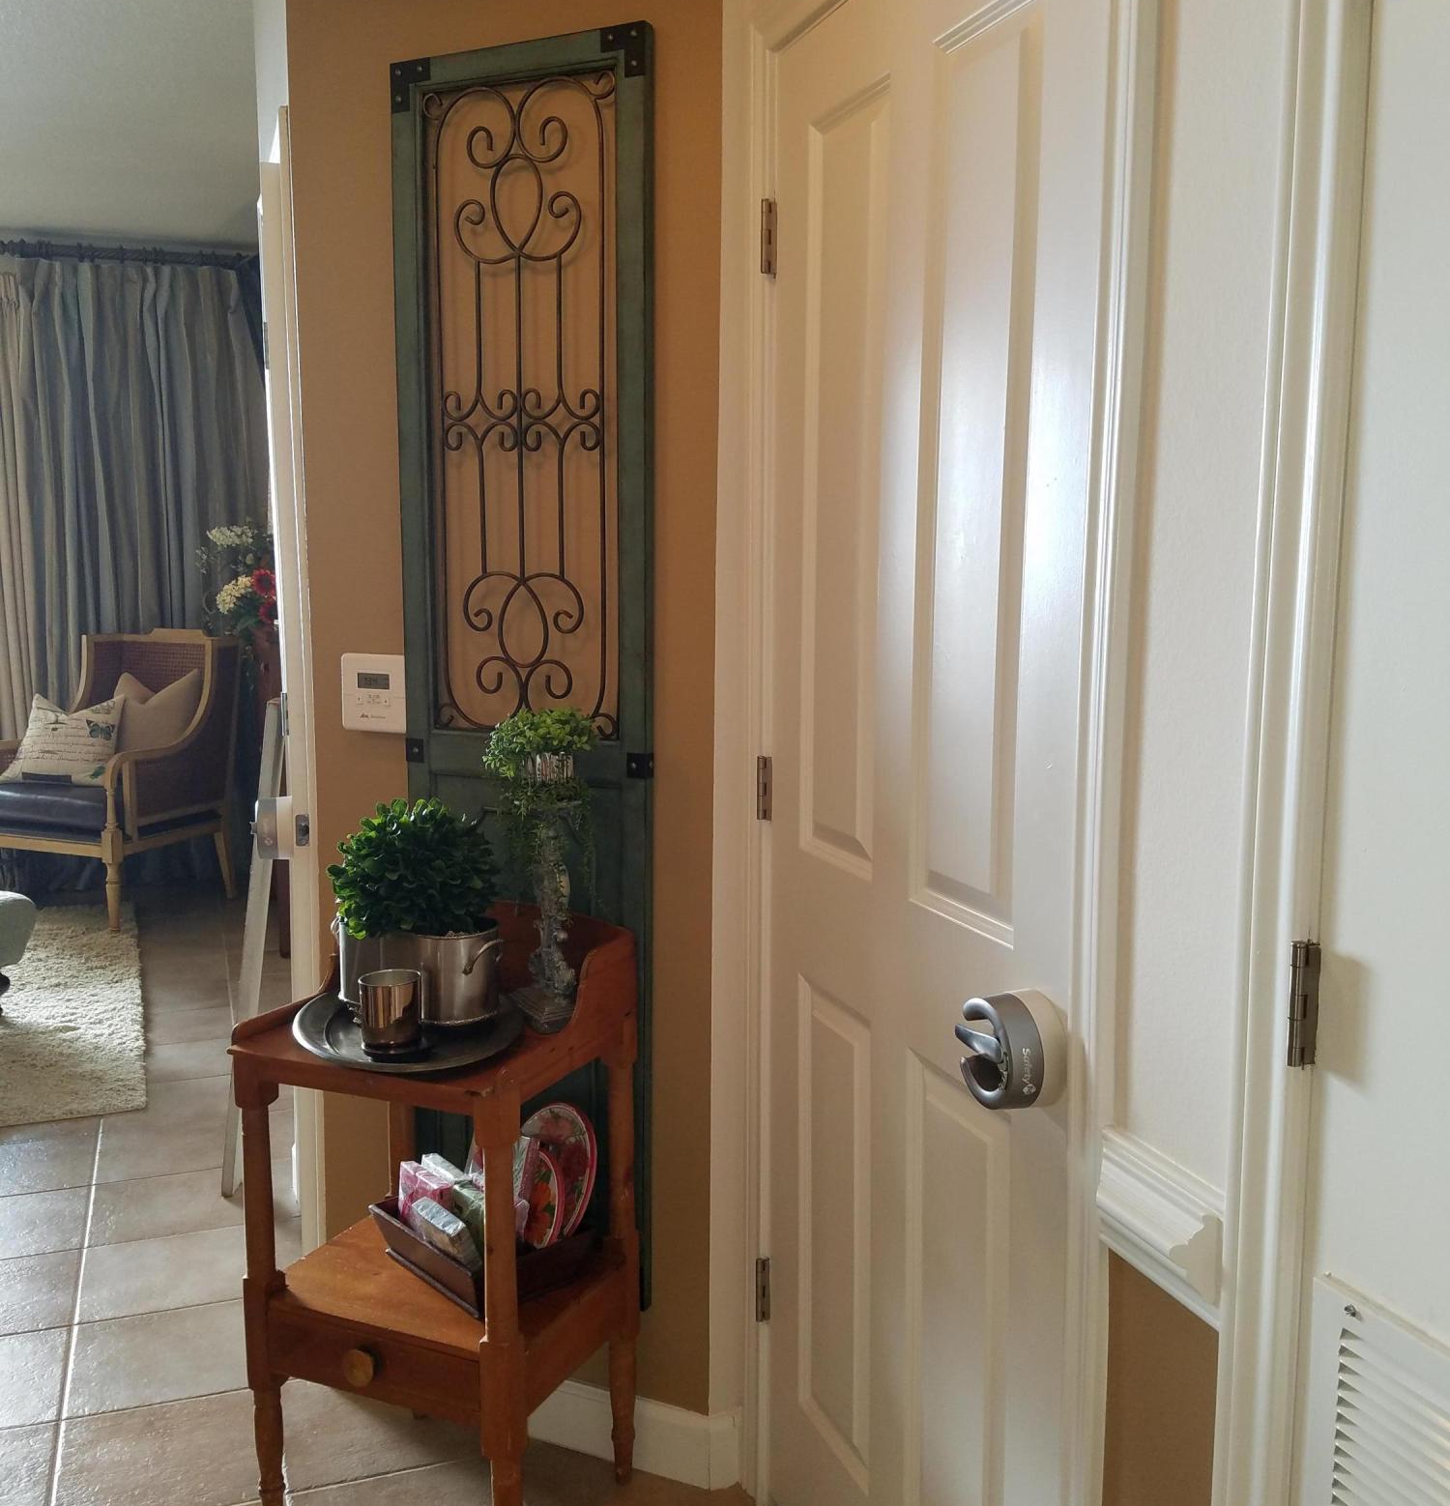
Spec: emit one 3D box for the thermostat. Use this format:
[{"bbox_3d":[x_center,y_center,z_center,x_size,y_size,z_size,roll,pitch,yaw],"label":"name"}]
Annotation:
[{"bbox_3d":[-0.541,-0.093,2.264,0.127,0.120,0.028,3,8,24],"label":"thermostat"}]

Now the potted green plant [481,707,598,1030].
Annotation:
[{"bbox_3d":[-0.264,0.160,2.072,0.172,0.456,0.160,3,8,24],"label":"potted green plant"}]

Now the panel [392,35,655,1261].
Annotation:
[{"bbox_3d":[-0.294,-0.087,2.154,0.413,1.820,0.030,3,8,24],"label":"panel"}]

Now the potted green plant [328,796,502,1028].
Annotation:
[{"bbox_3d":[-0.439,0.214,2.118,0.270,0.320,0.180,3,8,24],"label":"potted green plant"}]

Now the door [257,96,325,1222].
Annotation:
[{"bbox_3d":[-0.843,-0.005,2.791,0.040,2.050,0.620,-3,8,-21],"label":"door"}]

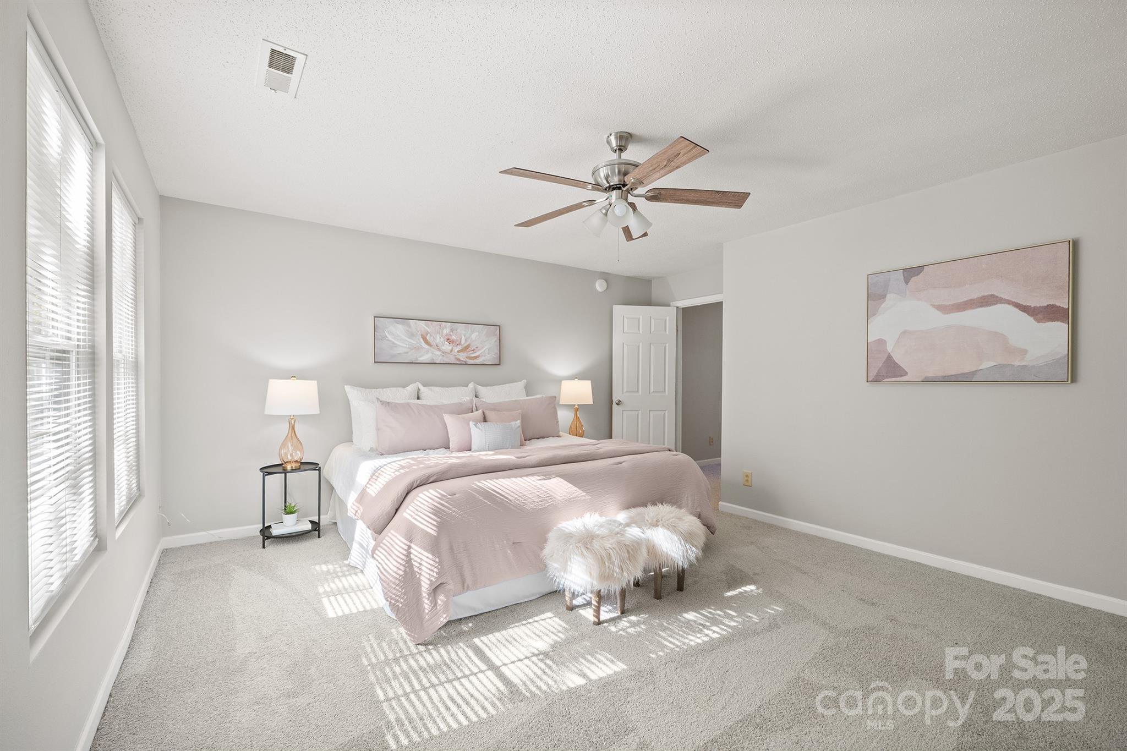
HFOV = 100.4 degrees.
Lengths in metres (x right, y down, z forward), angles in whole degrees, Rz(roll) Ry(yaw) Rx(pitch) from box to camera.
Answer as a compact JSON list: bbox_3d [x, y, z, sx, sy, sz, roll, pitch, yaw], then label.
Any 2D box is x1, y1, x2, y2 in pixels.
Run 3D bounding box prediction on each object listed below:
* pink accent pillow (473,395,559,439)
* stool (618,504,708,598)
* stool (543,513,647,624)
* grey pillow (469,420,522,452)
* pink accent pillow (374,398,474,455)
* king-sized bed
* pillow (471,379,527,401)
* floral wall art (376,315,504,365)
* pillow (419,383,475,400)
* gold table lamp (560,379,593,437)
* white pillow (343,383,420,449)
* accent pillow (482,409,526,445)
[{"bbox_3d":[-0.437,0.406,4.497,0.880,0.430,0.170,0,-17,-36],"label":"pink accent pillow"},{"bbox_3d":[0.542,0.988,2.718,0.480,0.470,0.480,0,0,0],"label":"stool"},{"bbox_3d":[0.166,0.976,2.423,0.480,0.480,0.480,0,0,0],"label":"stool"},{"bbox_3d":[-0.561,0.496,3.951,0.470,0.270,0.130,0,-18,-36],"label":"grey pillow"},{"bbox_3d":[-1.087,0.384,3.771,0.810,0.440,0.180,0,-17,-36],"label":"pink accent pillow"},{"bbox_3d":[-0.475,0.903,3.558,2.120,0.620,2.090,0,0,-36],"label":"king-sized bed"},{"bbox_3d":[-0.619,0.323,4.565,0.580,0.520,0.180,0,-15,-36],"label":"pillow"},{"bbox_3d":[-1.129,-0.301,4.392,1.220,0.405,0.035,0,0,-36],"label":"floral wall art"},{"bbox_3d":[-1.056,0.328,4.249,0.570,0.520,0.180,0,-15,-36],"label":"pillow"},{"bbox_3d":[0.137,0.364,5.014,0.352,0.684,0.352,0,0,0],"label":"gold table lamp"},{"bbox_3d":[-1.509,0.339,3.932,0.600,0.540,0.180,0,-15,-36],"label":"white pillow"},{"bbox_3d":[-0.553,0.435,3.971,0.400,0.360,0.130,0,-18,-36],"label":"accent pillow"}]

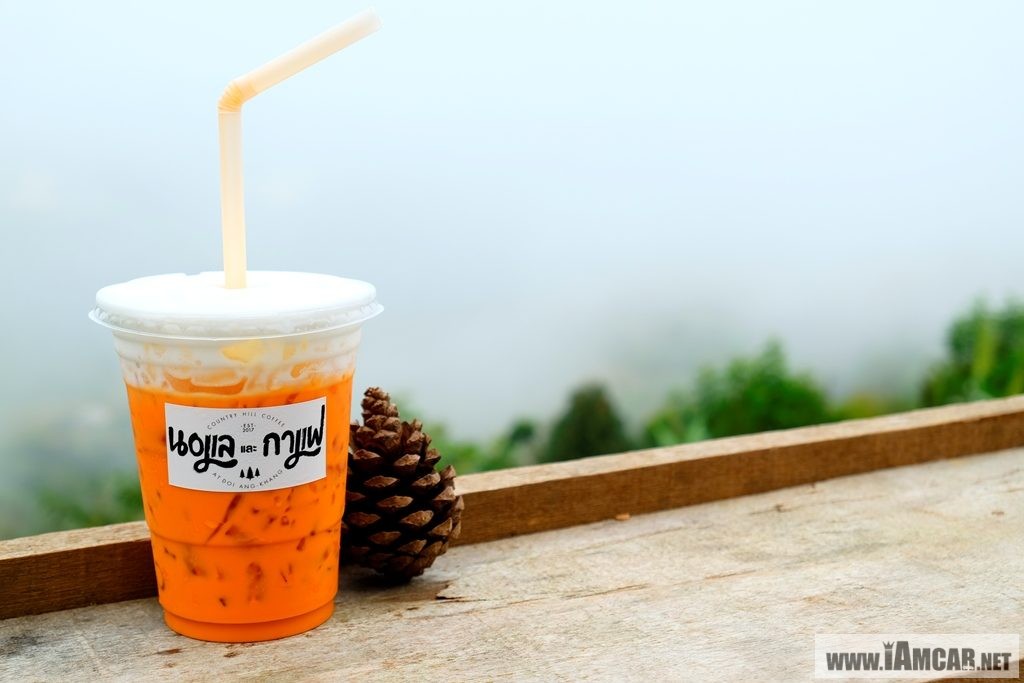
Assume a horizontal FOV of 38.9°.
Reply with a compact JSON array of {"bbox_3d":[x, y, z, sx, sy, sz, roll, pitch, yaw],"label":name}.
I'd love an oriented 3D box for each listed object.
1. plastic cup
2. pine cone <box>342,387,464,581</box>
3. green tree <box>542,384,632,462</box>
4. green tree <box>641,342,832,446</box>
[{"bbox_3d":[-0.096,0.040,0.520,0.101,0.118,0.101,-2,11,-10],"label":"plastic cup"},{"bbox_3d":[-0.047,0.055,0.562,0.057,0.075,0.057,-4,11,0],"label":"pine cone"},{"bbox_3d":[0.940,1.600,18.200,1.300,2.200,1.300,0,11,0],"label":"green tree"},{"bbox_3d":[2.170,0.950,14.200,1.900,2.000,1.800,0,11,0],"label":"green tree"}]

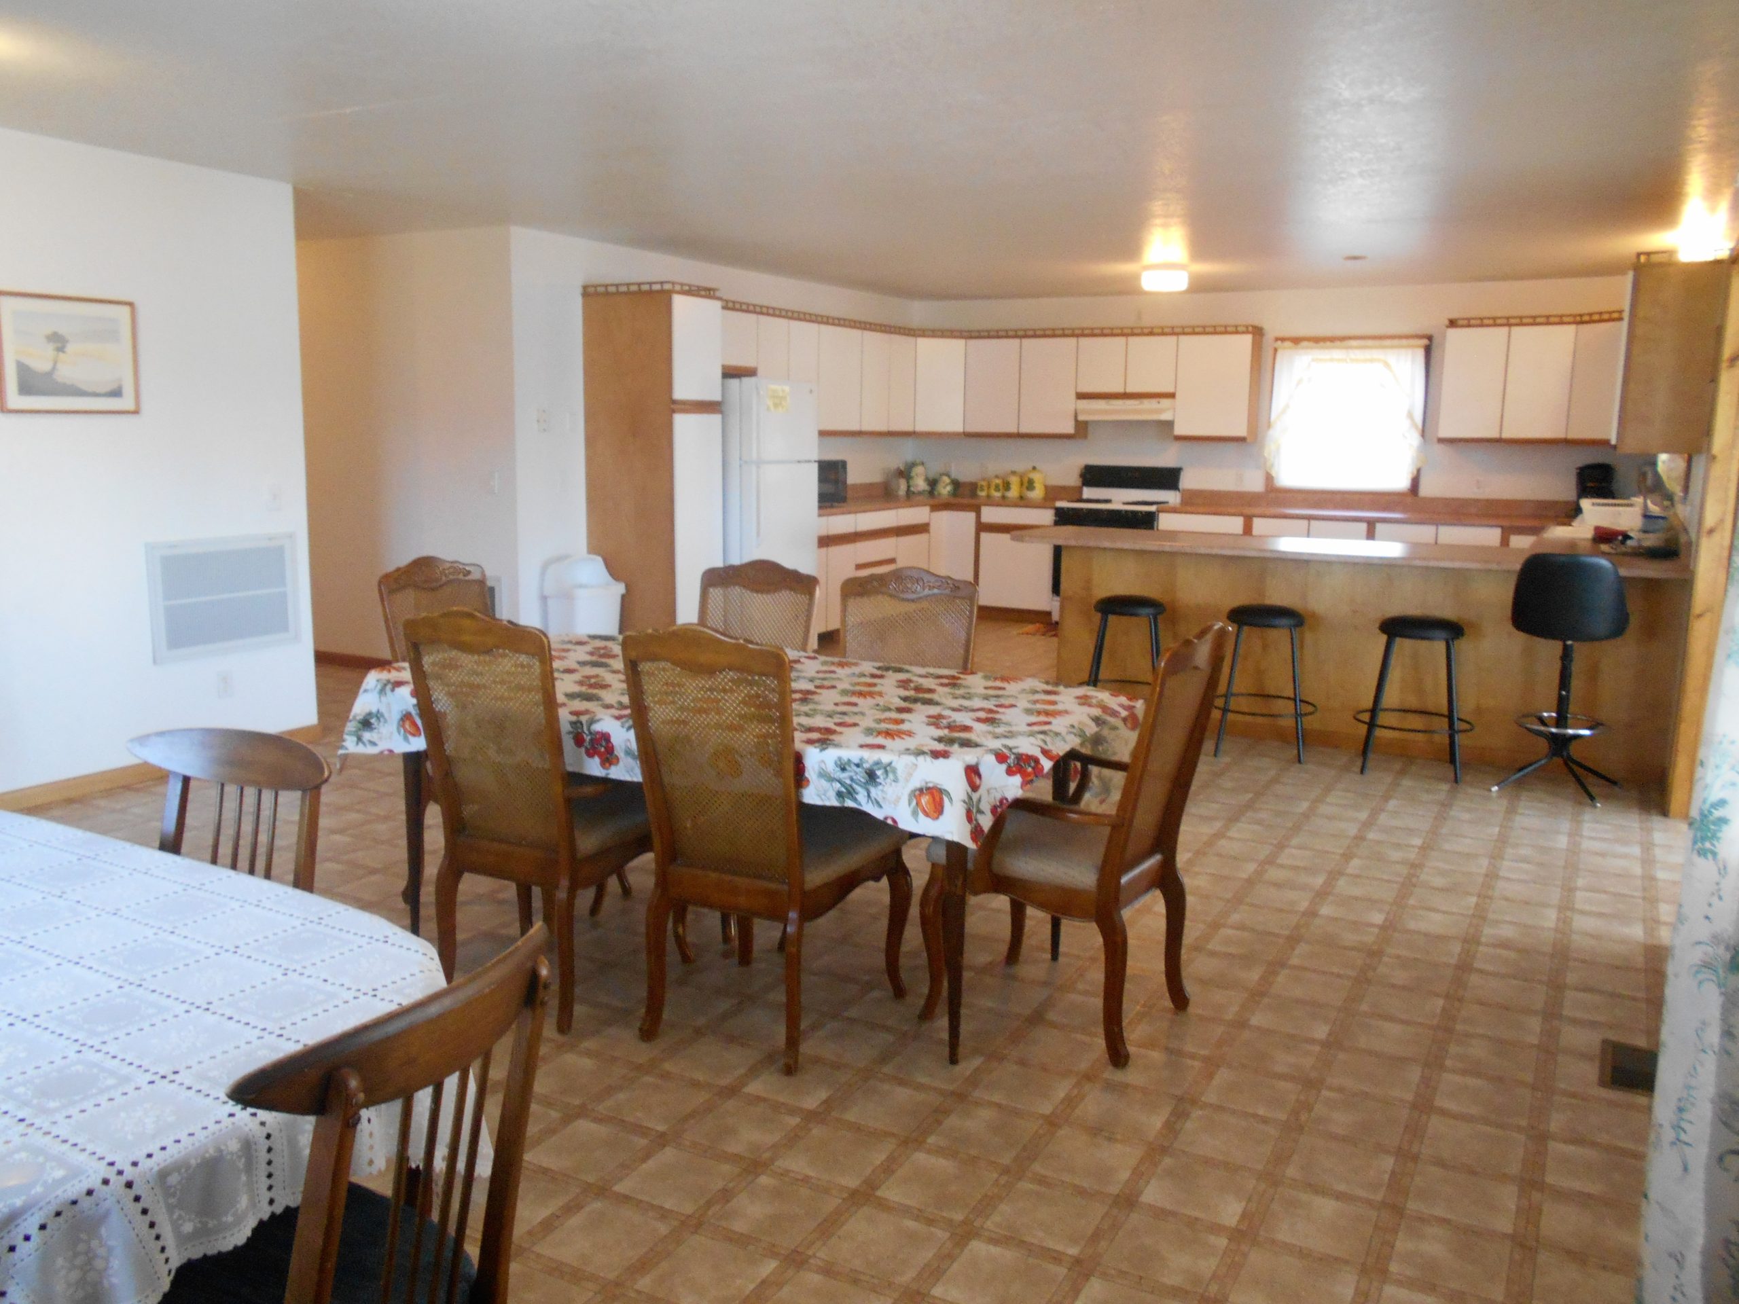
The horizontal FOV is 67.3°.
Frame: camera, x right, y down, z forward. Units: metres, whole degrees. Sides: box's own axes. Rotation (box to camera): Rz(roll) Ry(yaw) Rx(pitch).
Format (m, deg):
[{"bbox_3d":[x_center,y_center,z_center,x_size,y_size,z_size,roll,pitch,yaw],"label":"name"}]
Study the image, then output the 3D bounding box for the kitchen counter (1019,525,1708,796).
[{"bbox_3d":[2.154,-0.053,6.238,2.900,0.914,0.890,6,11,28],"label":"kitchen counter"}]

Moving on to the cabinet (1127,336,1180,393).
[{"bbox_3d":[2.123,-2.100,9.599,0.383,0.410,0.323,6,11,29],"label":"cabinet"}]

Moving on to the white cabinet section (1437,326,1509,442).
[{"bbox_3d":[4.003,-1.756,8.618,0.366,0.730,0.320,6,11,29],"label":"white cabinet section"}]

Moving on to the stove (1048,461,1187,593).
[{"bbox_3d":[1.858,-0.785,9.796,0.770,1.190,0.710,6,11,28],"label":"stove"}]

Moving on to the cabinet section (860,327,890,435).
[{"bbox_3d":[-0.101,-1.956,9.569,0.320,0.730,0.409,6,11,29],"label":"cabinet section"}]

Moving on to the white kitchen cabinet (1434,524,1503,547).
[{"bbox_3d":[3.970,-0.470,8.648,0.378,0.780,0.600,6,11,29],"label":"white kitchen cabinet"}]

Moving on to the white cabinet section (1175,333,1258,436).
[{"bbox_3d":[2.541,-1.921,9.511,0.521,0.740,0.320,6,11,28],"label":"white cabinet section"}]

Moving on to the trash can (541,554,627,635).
[{"bbox_3d":[-1.560,-0.152,7.138,0.260,0.730,0.420,6,11,28],"label":"trash can"}]

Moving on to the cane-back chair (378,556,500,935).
[{"bbox_3d":[-1.096,0.250,3.944,0.620,0.980,0.550,6,11,31],"label":"cane-back chair"}]

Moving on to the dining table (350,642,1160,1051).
[{"bbox_3d":[-0.372,0.450,3.586,2.000,0.758,1.030,6,11,29],"label":"dining table"}]

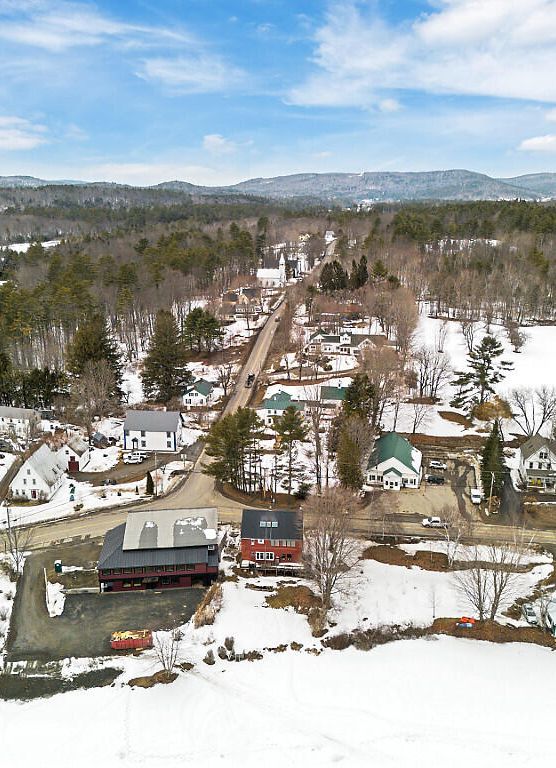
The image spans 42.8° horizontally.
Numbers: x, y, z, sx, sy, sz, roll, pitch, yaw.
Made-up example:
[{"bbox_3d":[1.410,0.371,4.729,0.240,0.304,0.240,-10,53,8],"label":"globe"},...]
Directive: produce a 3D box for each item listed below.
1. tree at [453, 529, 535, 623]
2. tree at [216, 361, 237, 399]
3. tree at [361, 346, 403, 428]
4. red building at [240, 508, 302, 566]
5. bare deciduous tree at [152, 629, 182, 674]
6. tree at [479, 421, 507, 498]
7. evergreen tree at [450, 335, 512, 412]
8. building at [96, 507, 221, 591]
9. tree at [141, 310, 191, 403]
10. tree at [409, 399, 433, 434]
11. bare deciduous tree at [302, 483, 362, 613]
[{"bbox_3d":[36.837,32.919,122.503,12.800,17.077,11.500,0,15,0],"label":"tree"},{"bbox_3d":[-17.910,-1.700,247.210,6.950,13.310,6.950,0,15,0],"label":"tree"},{"bbox_3d":[30.510,1.680,209.960,12.380,26.070,12.380,0,15,0],"label":"tree"},{"bbox_3d":[-1.194,30.394,144.863,11.900,9.600,9.600,1,15,3],"label":"red building"},{"bbox_3d":[-17.270,41.850,110.990,4.690,8.200,4.460,0,14,0],"label":"bare deciduous tree"},{"bbox_3d":[50.872,17.838,167.608,6.200,19.330,6.200,0,15,0],"label":"tree"},{"bbox_3d":[66.726,-2.837,232.803,19.000,27.198,17.000,0,15,0],"label":"evergreen tree"},{"bbox_3d":[-23.000,30.660,138.660,22.000,12.000,15.200,-2,15,-6],"label":"building"},{"bbox_3d":[-38.961,-9.166,245.888,15.500,32.791,15.000,0,15,0],"label":"tree"},{"bbox_3d":[42.410,9.360,210.110,7.680,11.160,7.680,0,15,0],"label":"tree"},{"bbox_3d":[9.380,28.540,122.820,10.330,23.290,10.330,0,15,0],"label":"bare deciduous tree"}]

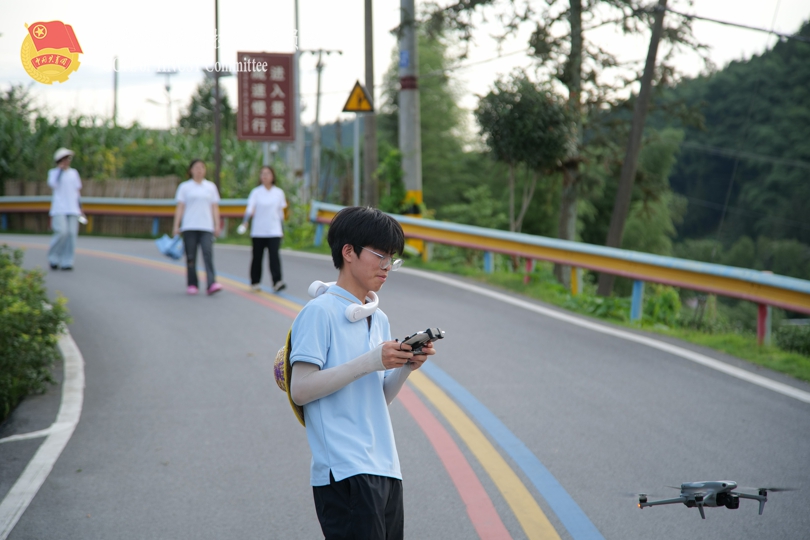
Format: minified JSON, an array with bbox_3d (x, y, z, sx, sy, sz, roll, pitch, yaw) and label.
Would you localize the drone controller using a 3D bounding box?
[{"bbox_3d":[0.043,0.212,7.050,0.160,0.065,0.155,-28,-12,22],"label":"drone controller"}]

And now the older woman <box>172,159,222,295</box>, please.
[{"bbox_3d":[-2.459,-0.516,28.000,0.570,1.600,0.450,0,2,-9],"label":"older woman"}]

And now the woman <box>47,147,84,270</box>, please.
[{"bbox_3d":[-4.642,-0.834,32.300,0.520,1.660,0.420,-1,2,-24],"label":"woman"}]

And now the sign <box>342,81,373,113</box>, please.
[{"bbox_3d":[-0.792,-2.938,40.000,0.620,0.540,0.060,1,2,30],"label":"sign"}]

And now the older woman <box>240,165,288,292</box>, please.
[{"bbox_3d":[-1.725,-0.501,29.000,0.560,1.550,0.450,0,2,-6],"label":"older woman"}]

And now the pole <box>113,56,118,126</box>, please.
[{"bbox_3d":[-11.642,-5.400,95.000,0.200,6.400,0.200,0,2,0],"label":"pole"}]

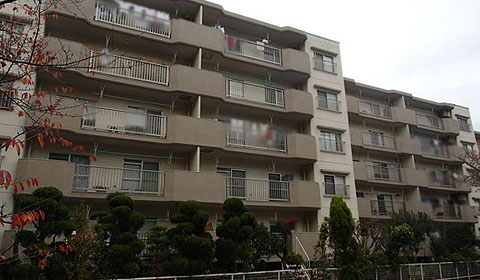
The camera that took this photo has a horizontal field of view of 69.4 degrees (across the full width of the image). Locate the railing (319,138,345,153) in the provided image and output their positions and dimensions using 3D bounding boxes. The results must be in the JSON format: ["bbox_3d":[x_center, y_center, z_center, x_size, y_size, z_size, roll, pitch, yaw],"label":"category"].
[{"bbox_3d":[5.573,0.405,20.848,1.970,0.750,0.180,7,-19,-24],"label":"railing"}]

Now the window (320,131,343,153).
[{"bbox_3d":[5.553,0.127,21.082,1.600,1.160,0.150,7,-19,-24],"label":"window"}]

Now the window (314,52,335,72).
[{"bbox_3d":[5.502,-5.031,22.683,1.600,1.160,0.150,7,-19,-24],"label":"window"}]

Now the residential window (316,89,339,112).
[{"bbox_3d":[5.527,-2.452,21.883,1.600,1.160,0.150,7,-19,-24],"label":"residential window"}]

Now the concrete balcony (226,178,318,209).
[{"bbox_3d":[1.591,2.911,18.525,5.598,1.380,1.350,7,-19,-24],"label":"concrete balcony"}]

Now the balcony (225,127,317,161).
[{"bbox_3d":[1.566,0.333,19.325,5.598,1.380,1.350,7,-19,-24],"label":"balcony"}]

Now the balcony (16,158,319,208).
[{"bbox_3d":[-2.342,2.394,16.733,14.305,1.380,1.350,7,-19,-24],"label":"balcony"}]

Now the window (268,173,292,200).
[{"bbox_3d":[2.394,2.830,19.791,1.730,1.830,0.120,7,-19,-24],"label":"window"}]

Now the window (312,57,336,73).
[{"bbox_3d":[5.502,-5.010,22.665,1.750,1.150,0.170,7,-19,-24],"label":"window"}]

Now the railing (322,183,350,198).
[{"bbox_3d":[5.598,2.983,20.048,1.970,0.750,0.180,7,-19,-24],"label":"railing"}]

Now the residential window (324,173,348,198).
[{"bbox_3d":[5.578,2.705,20.282,1.600,1.160,0.150,7,-19,-24],"label":"residential window"}]

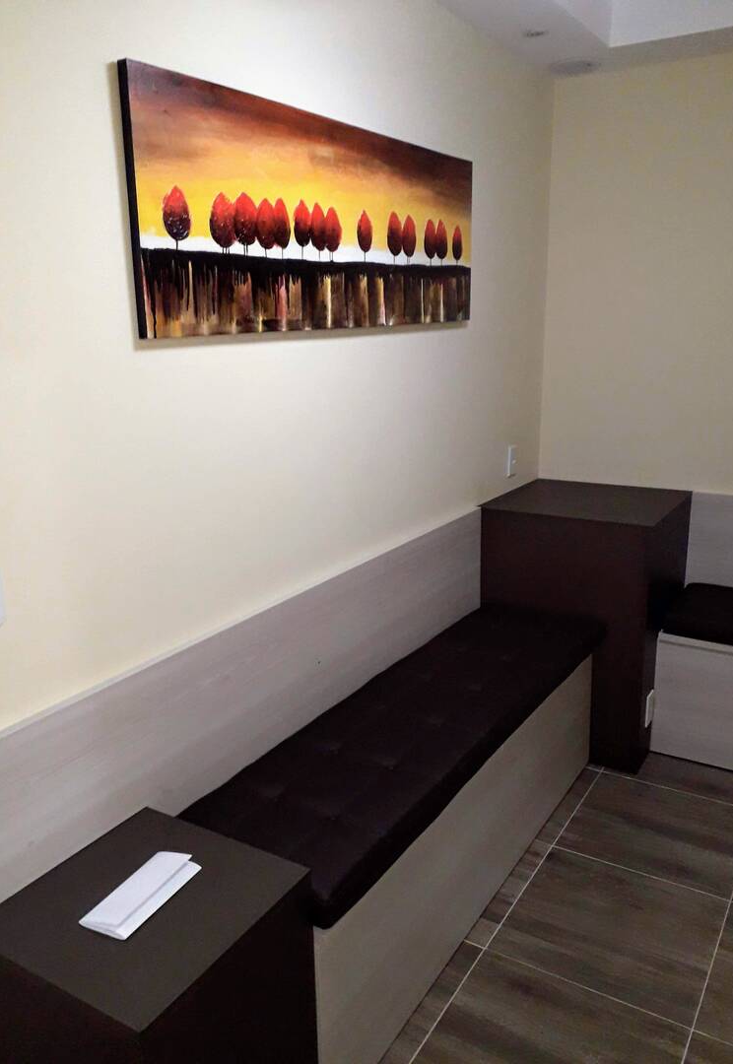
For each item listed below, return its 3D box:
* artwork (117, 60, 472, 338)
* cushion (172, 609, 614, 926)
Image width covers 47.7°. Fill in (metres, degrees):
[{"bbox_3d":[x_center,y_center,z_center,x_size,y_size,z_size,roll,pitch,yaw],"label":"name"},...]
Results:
[{"bbox_3d":[-0.049,-0.784,2.152,0.029,0.490,1.454,8,18,31],"label":"artwork"},{"bbox_3d":[0.195,0.512,2.392,0.446,0.078,1.693,8,18,31],"label":"cushion"}]

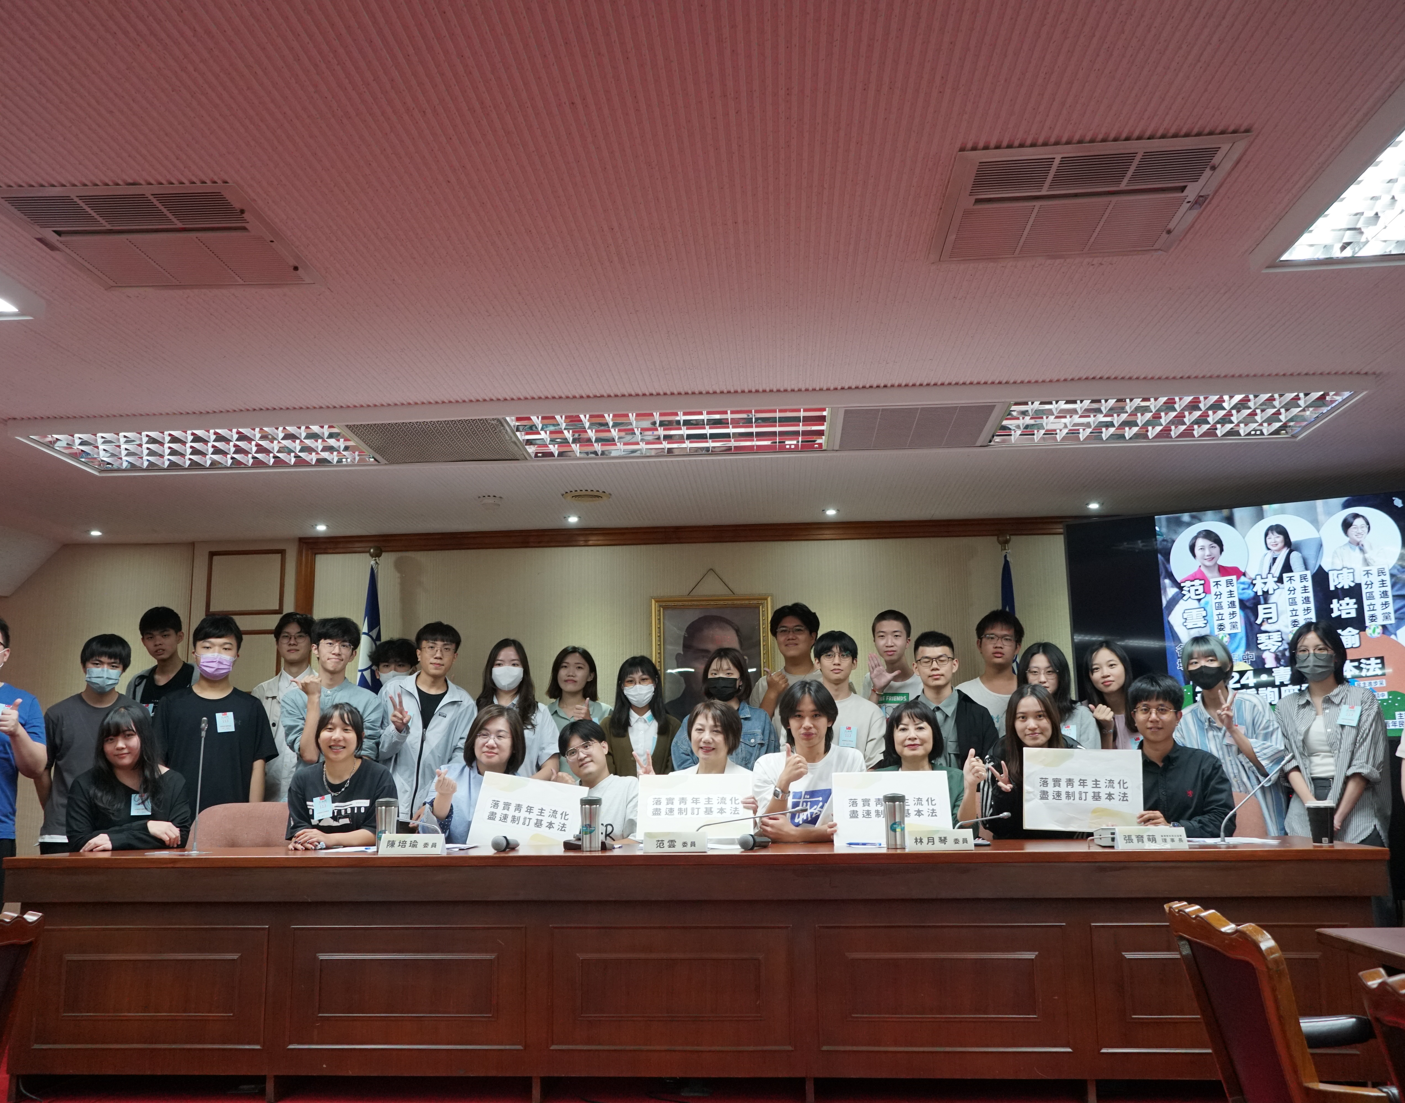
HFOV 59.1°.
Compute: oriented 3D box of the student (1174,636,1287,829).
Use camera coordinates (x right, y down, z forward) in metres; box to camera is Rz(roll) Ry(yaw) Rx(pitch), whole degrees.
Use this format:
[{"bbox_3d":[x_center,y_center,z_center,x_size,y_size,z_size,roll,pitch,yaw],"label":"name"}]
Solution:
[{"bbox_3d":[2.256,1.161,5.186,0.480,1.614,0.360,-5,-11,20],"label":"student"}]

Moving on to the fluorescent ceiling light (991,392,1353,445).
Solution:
[{"bbox_3d":[1.701,-0.515,4.624,1.200,0.080,0.600,-1,-11,4],"label":"fluorescent ceiling light"}]

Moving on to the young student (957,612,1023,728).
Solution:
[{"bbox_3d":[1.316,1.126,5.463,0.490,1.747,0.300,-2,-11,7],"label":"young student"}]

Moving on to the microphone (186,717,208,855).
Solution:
[{"bbox_3d":[-1.724,0.800,4.251,0.050,0.459,0.060,-1,-11,3],"label":"microphone"}]

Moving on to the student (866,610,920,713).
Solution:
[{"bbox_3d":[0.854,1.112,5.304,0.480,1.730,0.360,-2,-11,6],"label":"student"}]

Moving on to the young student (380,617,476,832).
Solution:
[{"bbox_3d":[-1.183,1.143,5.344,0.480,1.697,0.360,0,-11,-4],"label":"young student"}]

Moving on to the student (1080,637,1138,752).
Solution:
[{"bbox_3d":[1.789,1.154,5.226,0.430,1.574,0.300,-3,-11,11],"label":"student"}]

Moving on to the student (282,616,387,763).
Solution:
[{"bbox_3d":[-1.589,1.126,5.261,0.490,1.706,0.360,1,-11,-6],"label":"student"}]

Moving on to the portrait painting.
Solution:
[{"bbox_3d":[0.052,0.610,6.315,0.600,0.750,0.050,-1,-8,4],"label":"portrait painting"}]

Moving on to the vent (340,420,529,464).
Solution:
[{"bbox_3d":[-1.047,-0.434,4.946,0.640,0.040,0.580,-1,-11,3],"label":"vent"}]

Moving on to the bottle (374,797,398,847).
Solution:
[{"bbox_3d":[-1.129,0.981,4.449,0.076,0.189,0.076,-1,-11,4],"label":"bottle"}]

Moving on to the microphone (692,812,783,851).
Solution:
[{"bbox_3d":[0.127,0.962,4.278,0.320,0.135,0.160,0,-11,-5],"label":"microphone"}]

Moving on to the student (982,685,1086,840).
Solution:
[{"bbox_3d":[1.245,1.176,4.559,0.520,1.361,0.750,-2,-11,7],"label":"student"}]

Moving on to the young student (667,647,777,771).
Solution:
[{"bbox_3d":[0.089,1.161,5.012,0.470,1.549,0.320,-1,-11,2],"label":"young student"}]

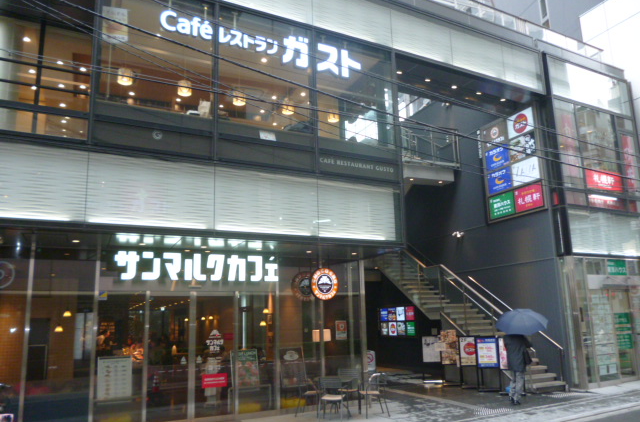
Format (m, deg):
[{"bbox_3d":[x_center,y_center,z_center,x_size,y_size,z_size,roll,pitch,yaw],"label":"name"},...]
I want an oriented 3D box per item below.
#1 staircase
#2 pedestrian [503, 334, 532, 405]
[{"bbox_3d":[3.878,2.965,15.735,1.400,4.100,6.800,5,-13,-29],"label":"staircase"},{"bbox_3d":[4.253,3.264,11.287,0.420,1.680,0.520,9,-16,-40],"label":"pedestrian"}]

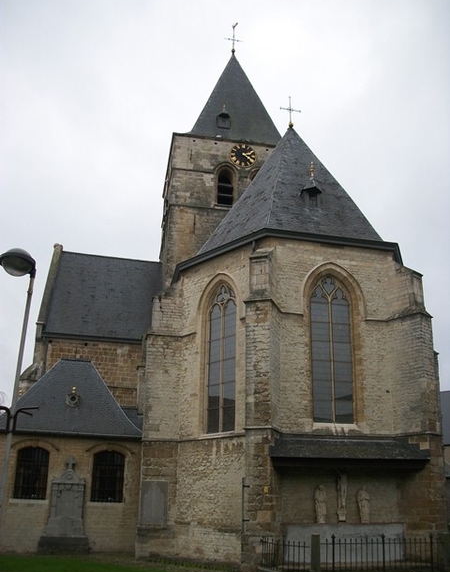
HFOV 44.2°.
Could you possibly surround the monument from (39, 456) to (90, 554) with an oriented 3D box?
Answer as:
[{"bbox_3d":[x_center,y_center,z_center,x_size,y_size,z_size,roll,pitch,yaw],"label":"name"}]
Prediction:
[{"bbox_3d":[-4.506,6.240,15.768,1.323,2.625,0.683,5,-21,-10],"label":"monument"}]

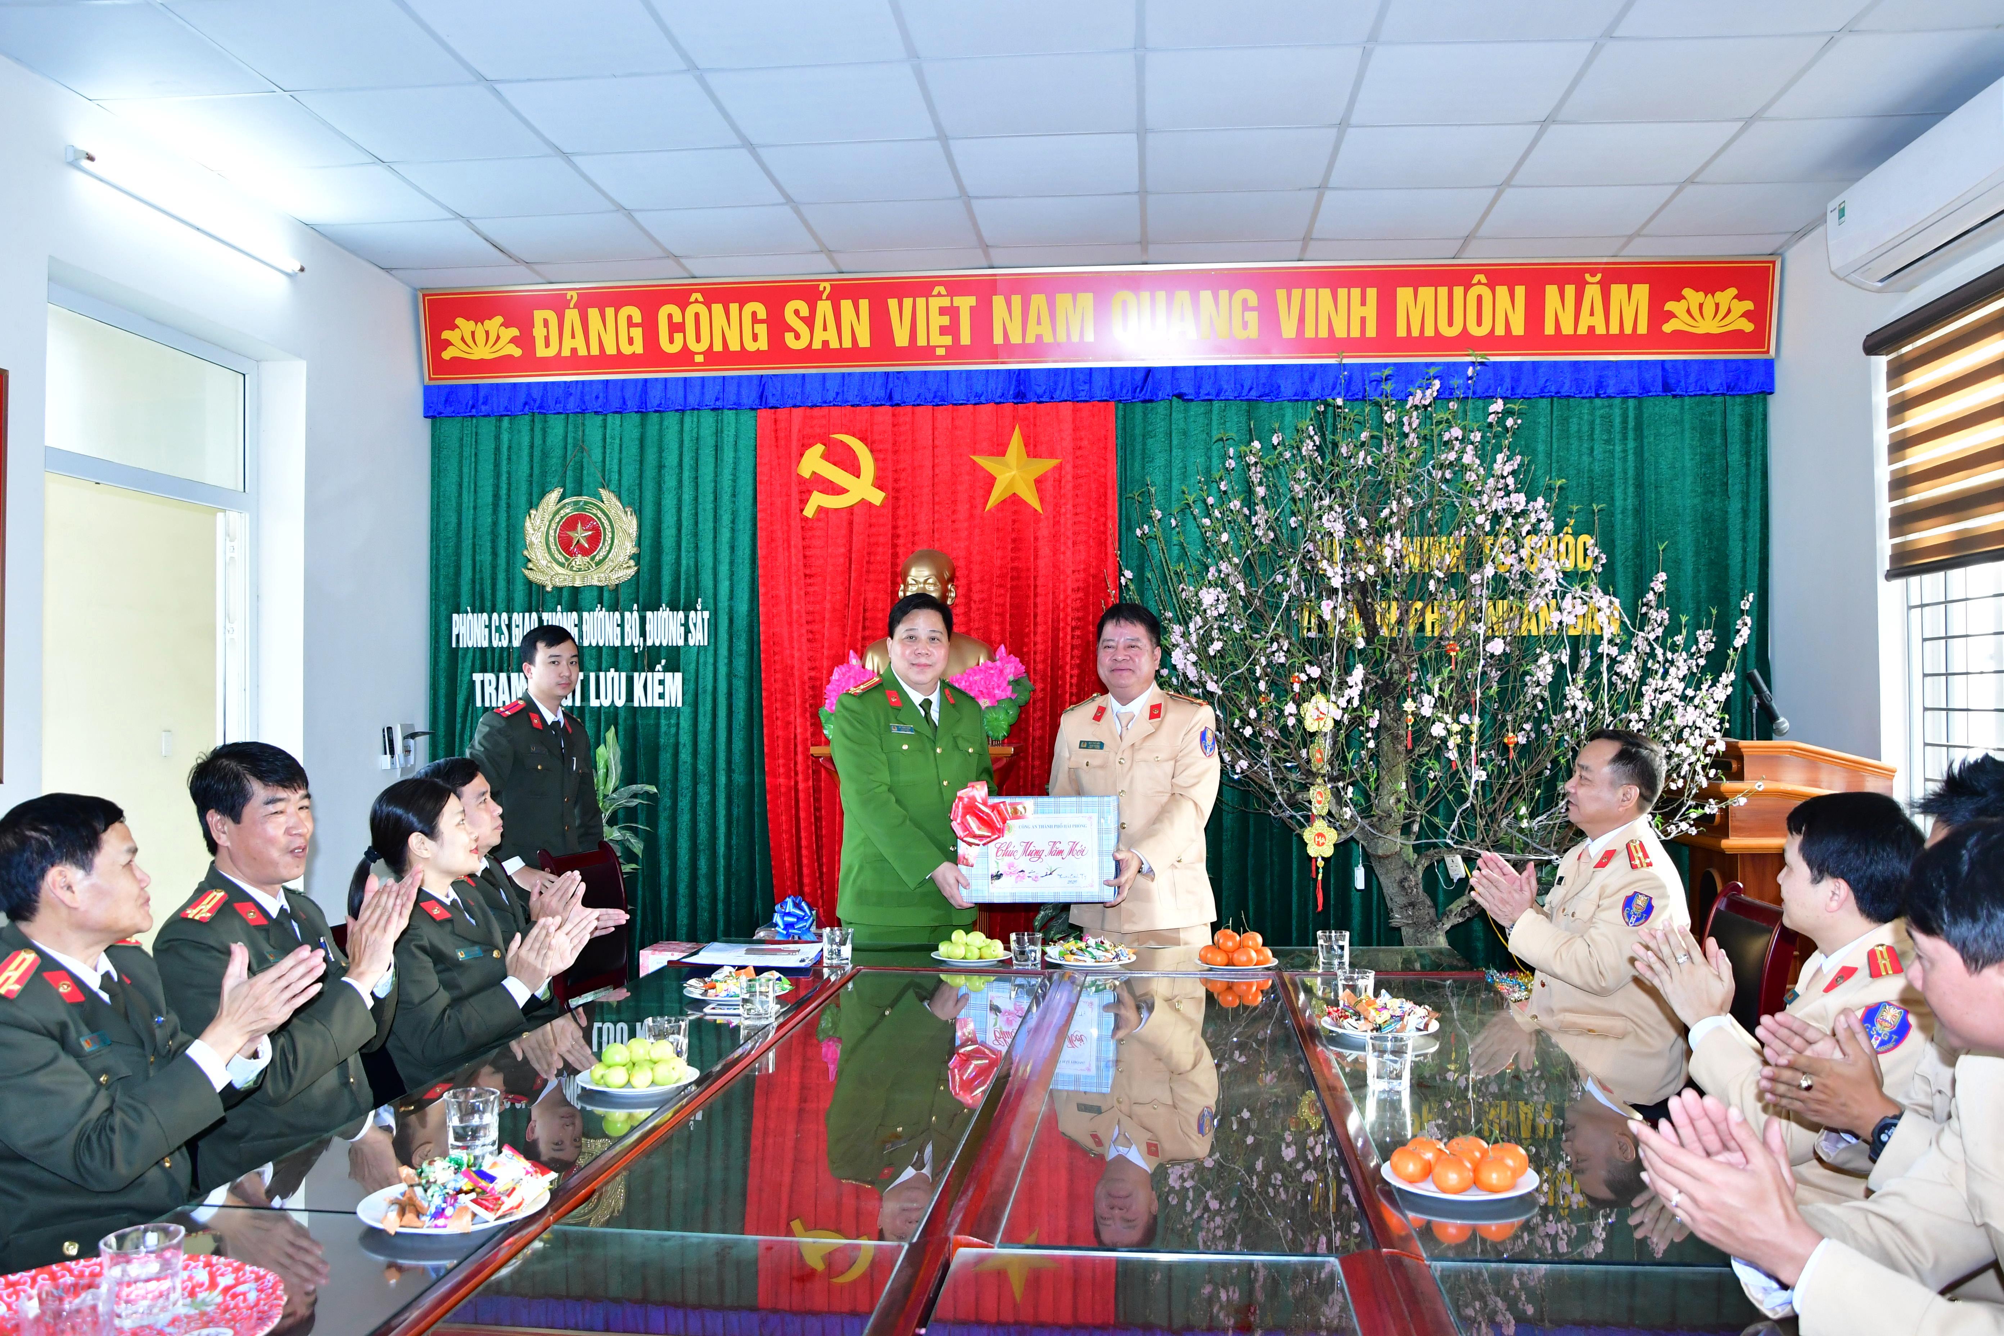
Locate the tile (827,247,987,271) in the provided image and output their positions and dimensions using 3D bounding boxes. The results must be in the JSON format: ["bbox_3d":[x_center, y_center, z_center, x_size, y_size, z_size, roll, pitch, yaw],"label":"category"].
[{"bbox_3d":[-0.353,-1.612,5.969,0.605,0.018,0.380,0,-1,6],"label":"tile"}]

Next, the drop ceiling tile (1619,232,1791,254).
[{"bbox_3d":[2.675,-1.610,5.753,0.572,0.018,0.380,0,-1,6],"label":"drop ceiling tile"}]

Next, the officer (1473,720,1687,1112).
[{"bbox_3d":[1.390,0.830,3.600,0.680,1.350,0.530,0,-1,9],"label":"officer"}]

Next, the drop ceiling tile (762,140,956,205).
[{"bbox_3d":[-0.448,-1.600,4.836,0.595,0.020,0.585,0,-1,6],"label":"drop ceiling tile"}]

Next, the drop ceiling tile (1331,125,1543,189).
[{"bbox_3d":[1.363,-1.635,4.790,0.595,0.018,0.570,0,-1,6],"label":"drop ceiling tile"}]

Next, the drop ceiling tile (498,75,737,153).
[{"bbox_3d":[-1.117,-1.648,4.466,0.595,0.018,0.570,0,-1,6],"label":"drop ceiling tile"}]

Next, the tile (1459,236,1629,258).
[{"bbox_3d":[2.043,-1.590,5.671,0.600,0.020,0.310,0,-1,6],"label":"tile"}]

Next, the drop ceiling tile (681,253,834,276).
[{"bbox_3d":[-0.951,-1.598,5.944,0.600,0.020,0.330,0,-1,6],"label":"drop ceiling tile"}]

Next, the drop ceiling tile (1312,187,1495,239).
[{"bbox_3d":[1.398,-1.601,5.271,0.600,0.020,0.580,0,-1,6],"label":"drop ceiling tile"}]

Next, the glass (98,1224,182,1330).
[{"bbox_3d":[-0.851,0.604,1.490,0.073,0.081,0.073,0,-1,6],"label":"glass"}]

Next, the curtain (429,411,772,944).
[{"bbox_3d":[-1.630,0.170,6.060,1.430,2.540,0.120,0,-1,5],"label":"curtain"}]

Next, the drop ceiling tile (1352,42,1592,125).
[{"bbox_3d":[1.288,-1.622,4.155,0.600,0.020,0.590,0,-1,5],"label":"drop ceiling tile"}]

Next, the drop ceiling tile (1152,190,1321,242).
[{"bbox_3d":[0.803,-1.607,5.331,0.600,0.020,0.580,0,-1,6],"label":"drop ceiling tile"}]

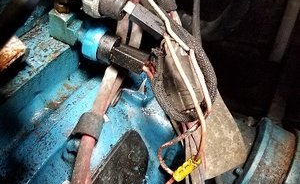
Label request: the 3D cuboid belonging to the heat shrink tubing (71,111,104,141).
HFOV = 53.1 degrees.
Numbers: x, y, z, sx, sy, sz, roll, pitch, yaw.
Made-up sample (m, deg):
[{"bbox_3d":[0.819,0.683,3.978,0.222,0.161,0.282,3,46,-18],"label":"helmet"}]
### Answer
[{"bbox_3d":[-0.054,0.029,0.262,0.022,0.018,0.022,30,65,-7],"label":"heat shrink tubing"}]

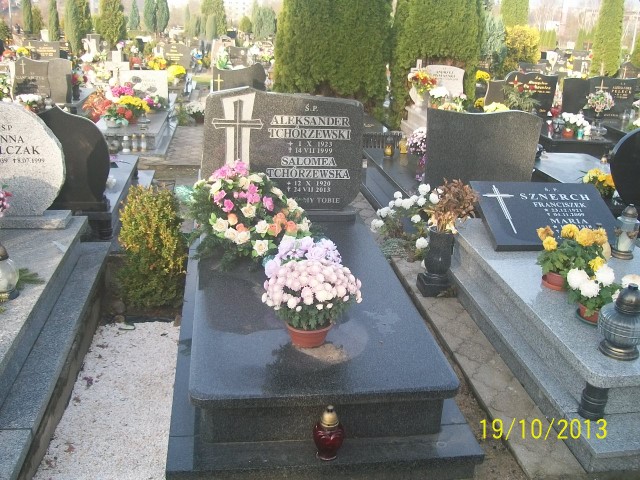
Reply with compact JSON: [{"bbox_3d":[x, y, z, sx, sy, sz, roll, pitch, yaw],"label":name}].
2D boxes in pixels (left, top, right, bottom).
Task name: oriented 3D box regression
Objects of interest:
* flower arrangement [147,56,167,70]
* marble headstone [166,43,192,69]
[{"bbox_3d":[-3.316,-3.570,13.500,0.410,0.320,0.380,0,19,-9],"label":"flower arrangement"},{"bbox_3d":[-3.276,-4.223,15.300,0.620,0.620,0.100,0,19,-9],"label":"marble headstone"}]

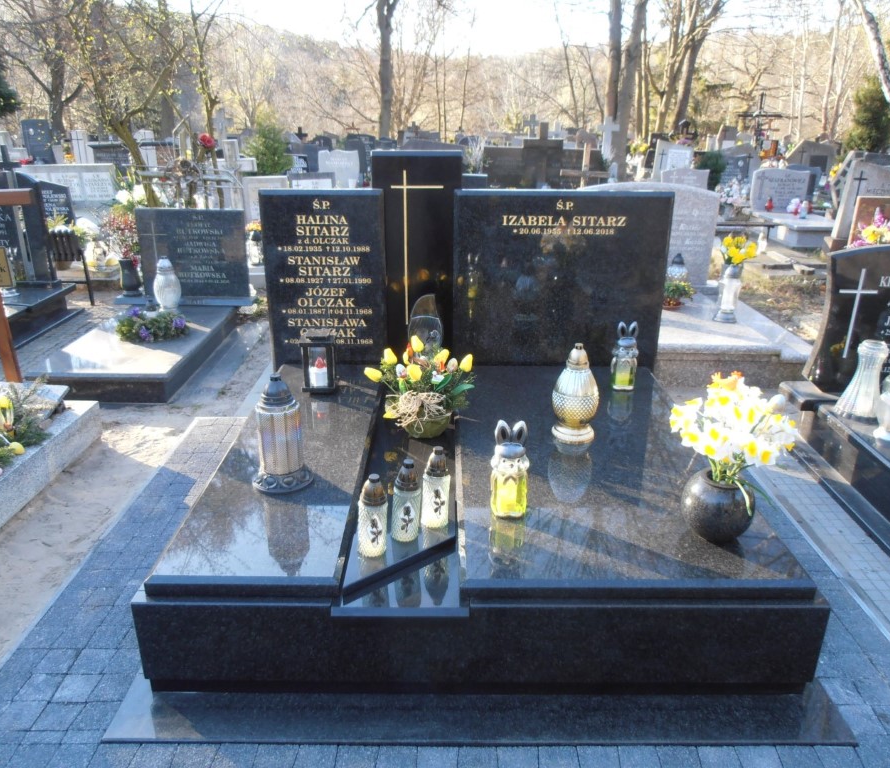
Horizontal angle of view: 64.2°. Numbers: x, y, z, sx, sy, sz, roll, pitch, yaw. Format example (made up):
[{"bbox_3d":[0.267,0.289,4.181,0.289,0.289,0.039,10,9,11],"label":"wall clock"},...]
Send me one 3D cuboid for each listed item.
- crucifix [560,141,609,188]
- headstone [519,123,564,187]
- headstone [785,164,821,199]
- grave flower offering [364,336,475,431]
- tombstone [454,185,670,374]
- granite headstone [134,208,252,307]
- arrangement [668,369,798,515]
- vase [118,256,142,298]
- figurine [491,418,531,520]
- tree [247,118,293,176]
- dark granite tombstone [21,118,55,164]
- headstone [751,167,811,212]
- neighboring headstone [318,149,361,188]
[{"bbox_3d":[1.584,-2.200,8.101,0.560,1.050,0.080,-1,21,-4],"label":"crucifix"},{"bbox_3d":[1.446,-3.322,10.525,0.590,1.020,0.150,0,21,0],"label":"headstone"},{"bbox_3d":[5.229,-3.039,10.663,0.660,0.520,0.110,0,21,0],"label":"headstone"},{"bbox_3d":[-0.090,0.010,2.554,0.390,0.370,0.330,0,23,0],"label":"grave flower offering"},{"bbox_3d":[0.520,-0.466,3.315,0.970,0.860,0.100,0,21,0],"label":"tombstone"},{"bbox_3d":[-1.749,-0.919,5.003,0.745,0.650,0.100,0,21,0],"label":"granite headstone"},{"bbox_3d":[0.780,0.167,1.937,0.319,0.406,0.294,0,21,0],"label":"arrangement"},{"bbox_3d":[-2.311,-0.796,5.234,0.140,0.273,0.140,0,21,0],"label":"vase"},{"bbox_3d":[0.199,0.244,2.138,0.115,0.296,0.102,-1,21,-3],"label":"figurine"},{"bbox_3d":[-2.557,-3.286,10.519,0.660,1.200,0.660,0,21,0],"label":"tree"},{"bbox_3d":[-7.303,-4.292,12.899,0.490,0.920,0.130,0,21,0],"label":"dark granite tombstone"},{"bbox_3d":[4.529,-2.628,9.670,0.760,0.590,0.130,0,21,0],"label":"headstone"},{"bbox_3d":[-1.550,-3.150,10.647,0.570,0.680,0.120,0,21,0],"label":"neighboring headstone"}]

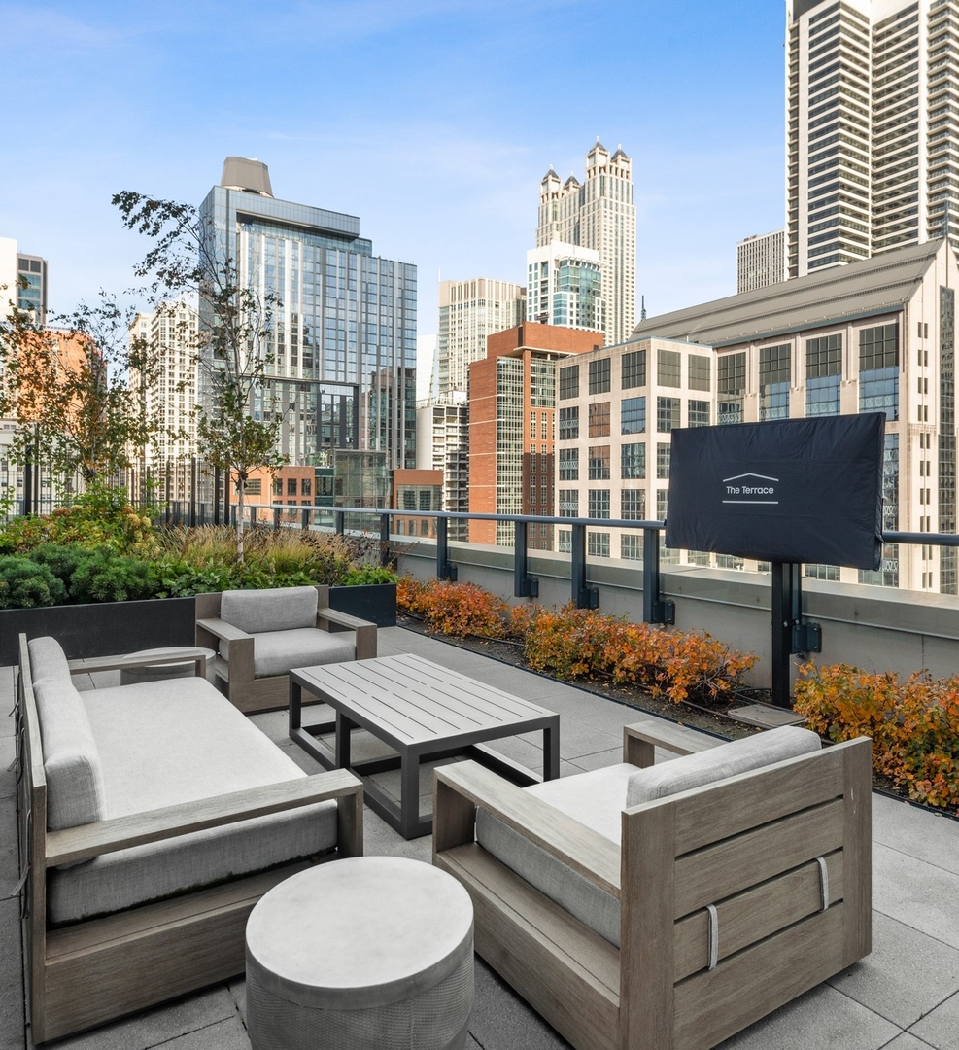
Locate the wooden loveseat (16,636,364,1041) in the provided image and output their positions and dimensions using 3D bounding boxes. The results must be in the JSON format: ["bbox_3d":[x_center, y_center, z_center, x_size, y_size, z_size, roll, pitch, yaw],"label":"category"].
[{"bbox_3d":[-1.405,0.962,3.014,0.924,0.682,2.290,-1,3,-34],"label":"wooden loveseat"}]

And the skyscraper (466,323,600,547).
[{"bbox_3d":[16.747,-11.691,206.934,29.000,85.257,27.000,-1,3,-33],"label":"skyscraper"}]

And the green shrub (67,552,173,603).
[{"bbox_3d":[-3.382,0.465,6.574,0.850,0.470,0.800,-1,3,-27],"label":"green shrub"}]

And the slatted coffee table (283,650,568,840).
[{"bbox_3d":[-0.370,1.082,3.756,0.814,0.398,1.504,-1,3,-33],"label":"slatted coffee table"}]

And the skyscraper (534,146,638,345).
[{"bbox_3d":[72.700,-117.121,474.201,29.000,265.000,67.000,-1,2,-33],"label":"skyscraper"}]

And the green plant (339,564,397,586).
[{"bbox_3d":[-1.180,0.532,7.403,0.640,0.290,0.480,-1,2,-33],"label":"green plant"}]

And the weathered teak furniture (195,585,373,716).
[{"bbox_3d":[-1.345,0.816,4.872,0.970,0.630,0.900,-1,2,-33],"label":"weathered teak furniture"}]

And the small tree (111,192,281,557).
[{"bbox_3d":[-3.239,-1.585,7.944,1.850,4.443,1.600,-1,2,-22],"label":"small tree"}]

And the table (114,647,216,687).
[{"bbox_3d":[-1.849,0.974,4.200,0.510,0.360,0.510,-1,2,-33],"label":"table"}]

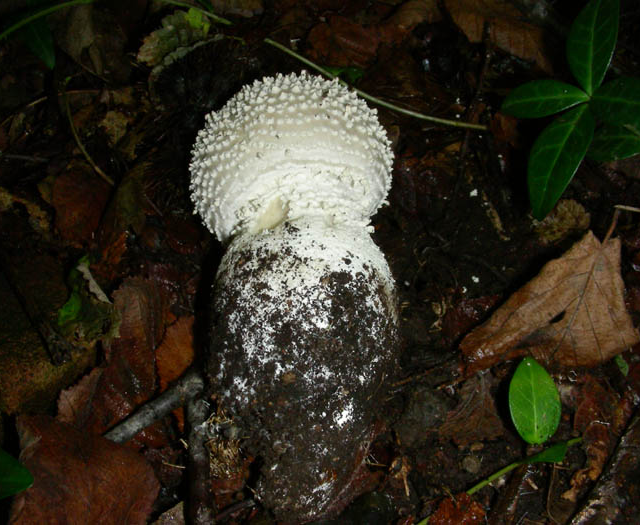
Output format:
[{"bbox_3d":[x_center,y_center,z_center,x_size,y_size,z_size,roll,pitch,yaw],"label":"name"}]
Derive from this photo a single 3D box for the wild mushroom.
[{"bbox_3d":[-0.008,0.011,0.290,0.080,0.078,0.172,-2,69,-1],"label":"wild mushroom"}]

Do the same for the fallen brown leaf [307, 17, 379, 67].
[{"bbox_3d":[0.010,-0.094,0.328,0.031,0.010,0.026,3,64,1],"label":"fallen brown leaf"}]

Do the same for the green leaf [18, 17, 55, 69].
[{"bbox_3d":[-0.132,-0.104,0.362,0.012,0.006,0.035,-26,69,-11],"label":"green leaf"}]

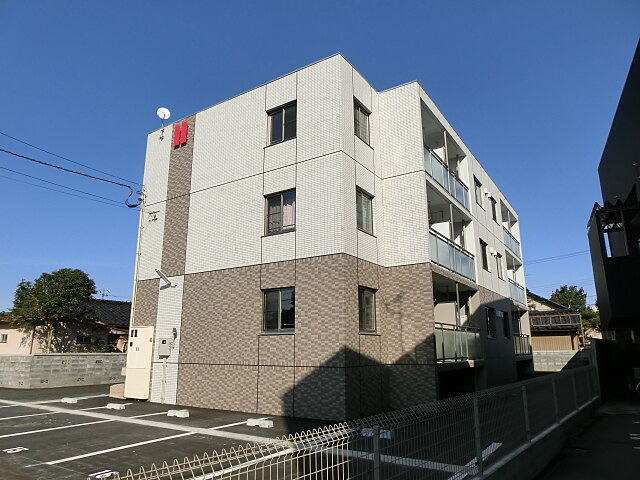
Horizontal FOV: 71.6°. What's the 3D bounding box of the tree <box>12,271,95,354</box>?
[{"bbox_3d":[-12.790,3.981,21.151,3.700,5.150,3.700,-9,-17,32],"label":"tree"}]

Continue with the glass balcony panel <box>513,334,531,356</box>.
[{"bbox_3d":[10.286,5.357,22.516,0.100,0.980,4.400,-9,-17,32],"label":"glass balcony panel"}]

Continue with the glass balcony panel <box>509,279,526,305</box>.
[{"bbox_3d":[10.326,2.805,23.239,0.100,1.020,4.500,-9,-17,32],"label":"glass balcony panel"}]

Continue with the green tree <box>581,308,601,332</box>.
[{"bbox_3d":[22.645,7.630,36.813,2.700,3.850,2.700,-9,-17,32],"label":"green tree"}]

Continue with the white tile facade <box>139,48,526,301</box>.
[{"bbox_3d":[2.776,-0.078,20.965,9.550,5.620,18.600,-9,-17,32],"label":"white tile facade"}]

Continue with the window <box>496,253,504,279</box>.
[{"bbox_3d":[8.291,1.272,20.433,0.140,1.200,1.400,-9,-17,32],"label":"window"}]

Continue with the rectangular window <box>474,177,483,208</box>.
[{"bbox_3d":[6.663,-1.956,18.692,0.140,1.200,1.420,-9,-17,32],"label":"rectangular window"}]

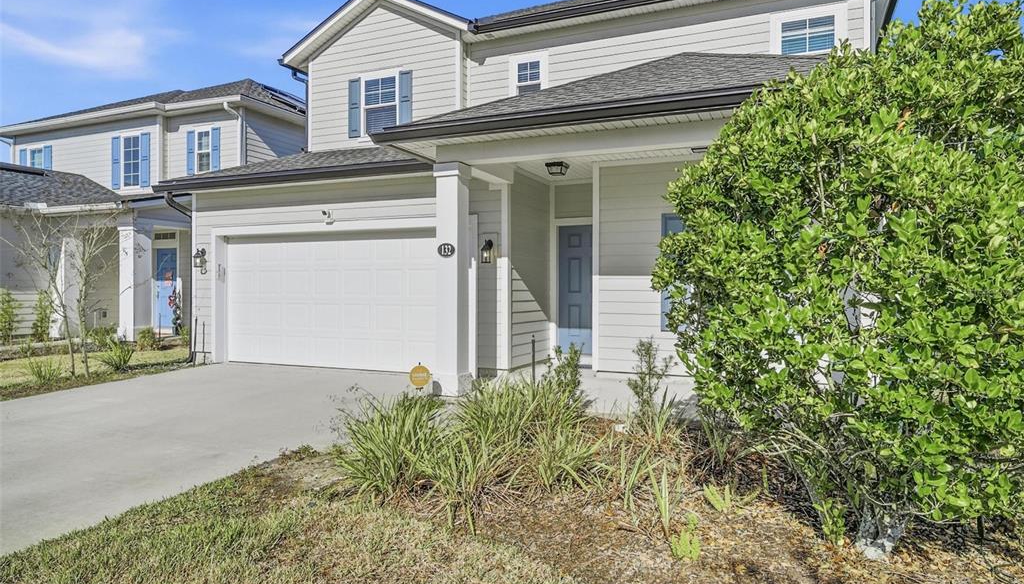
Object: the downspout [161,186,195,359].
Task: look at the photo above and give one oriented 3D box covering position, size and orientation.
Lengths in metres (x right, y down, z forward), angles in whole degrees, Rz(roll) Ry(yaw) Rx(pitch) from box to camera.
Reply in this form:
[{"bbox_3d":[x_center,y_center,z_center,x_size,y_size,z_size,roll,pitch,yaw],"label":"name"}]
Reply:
[{"bbox_3d":[-6.133,-0.250,11.112,0.100,3.140,0.520,0,0,21],"label":"downspout"}]

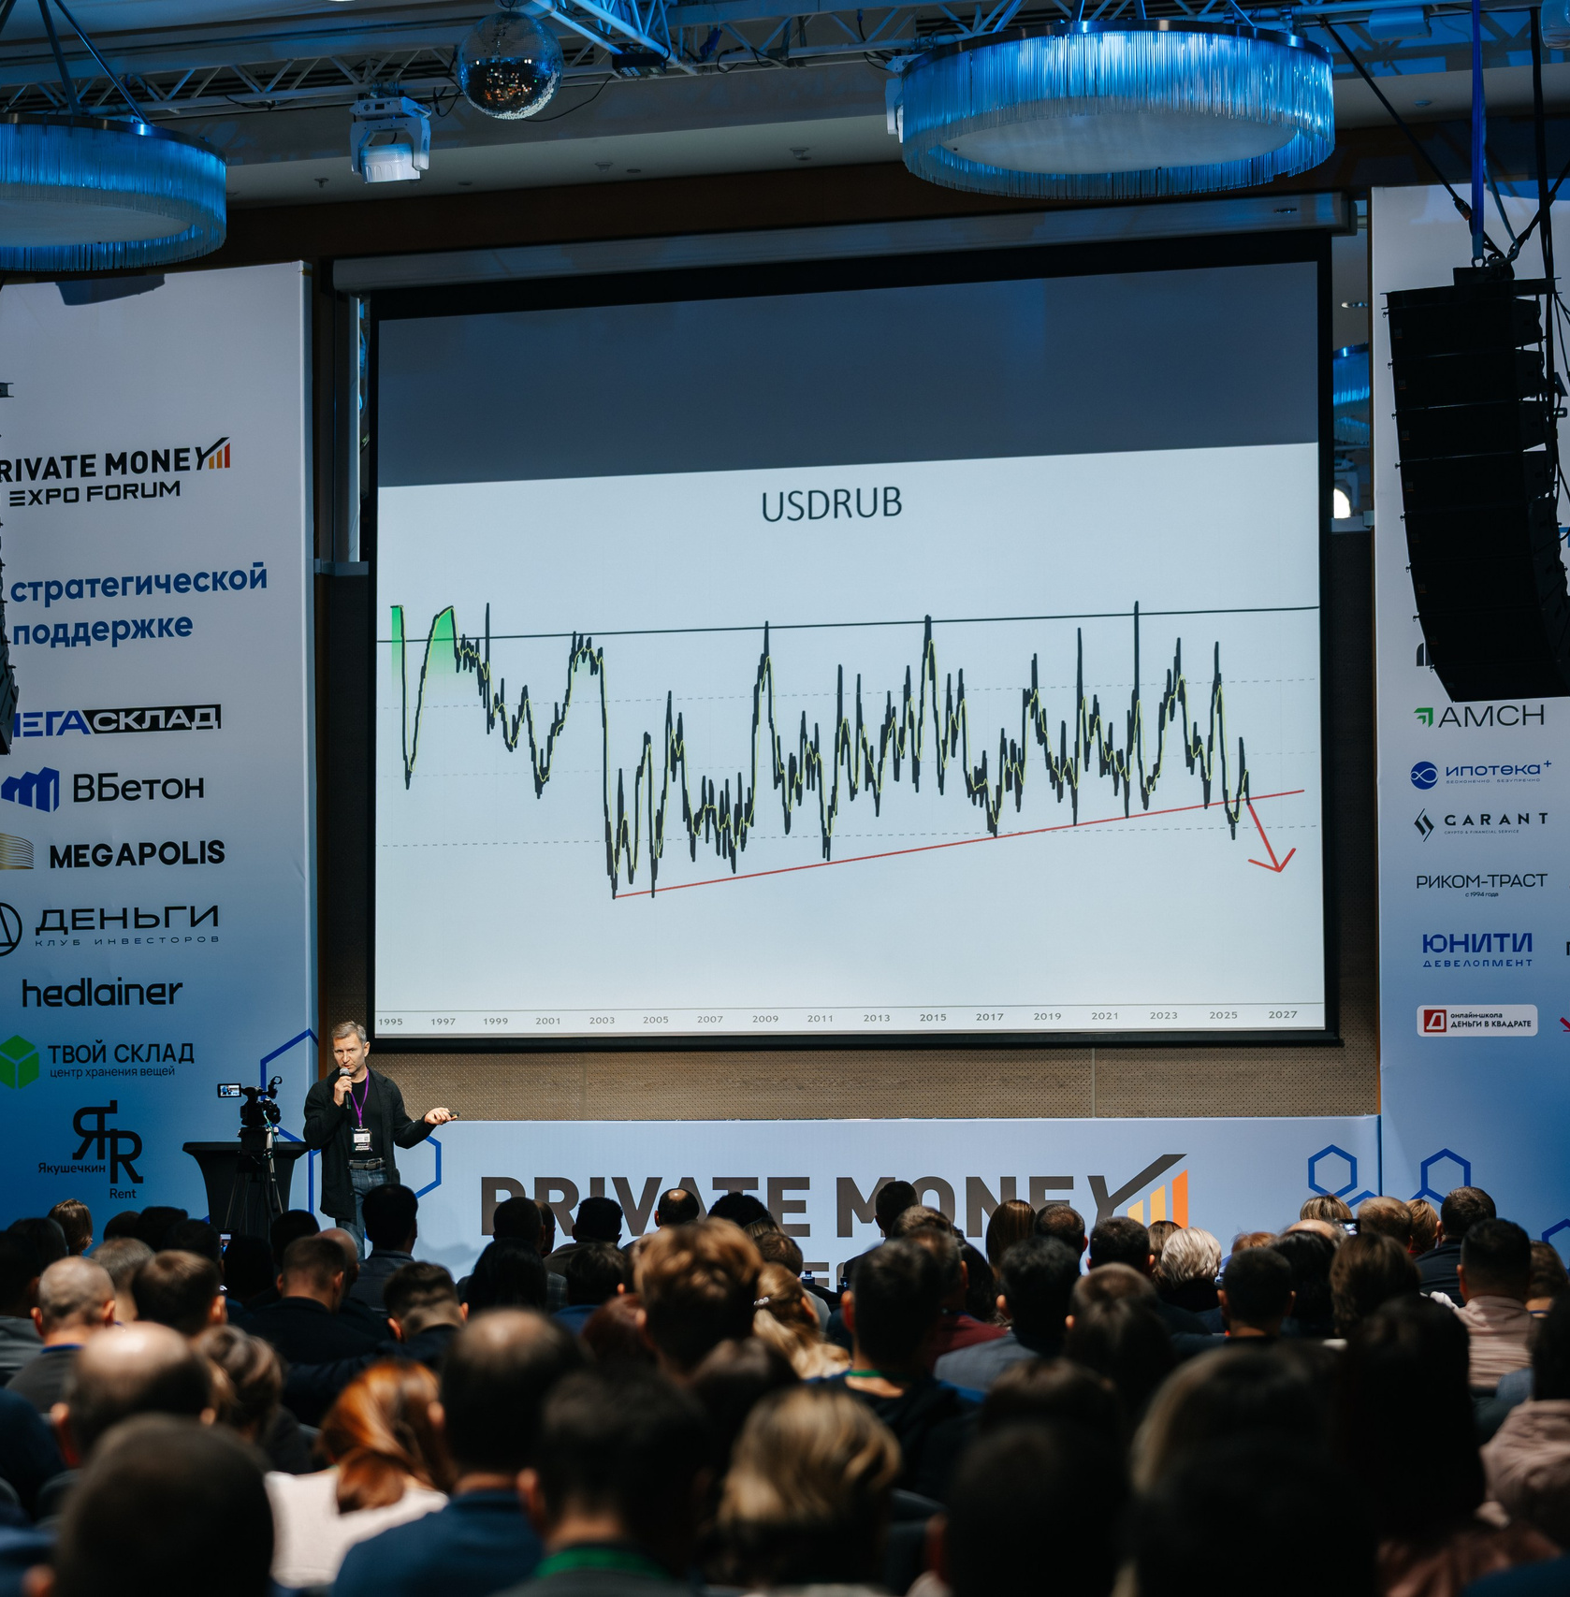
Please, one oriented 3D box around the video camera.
[{"bbox_3d":[-2.528,1.497,22.000,0.270,0.330,0.340,-2,-4,18],"label":"video camera"}]

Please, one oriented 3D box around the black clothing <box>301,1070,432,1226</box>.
[{"bbox_3d":[-2.079,1.728,23.200,0.630,0.760,0.400,0,-4,0],"label":"black clothing"}]

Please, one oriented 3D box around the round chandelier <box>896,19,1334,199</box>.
[{"bbox_3d":[1.398,-2.897,19.684,1.829,0.377,1.829,0,-4,0],"label":"round chandelier"}]

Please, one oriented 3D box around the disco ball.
[{"bbox_3d":[-1.224,-3.282,20.798,0.480,0.490,0.480,0,-4,0],"label":"disco ball"}]

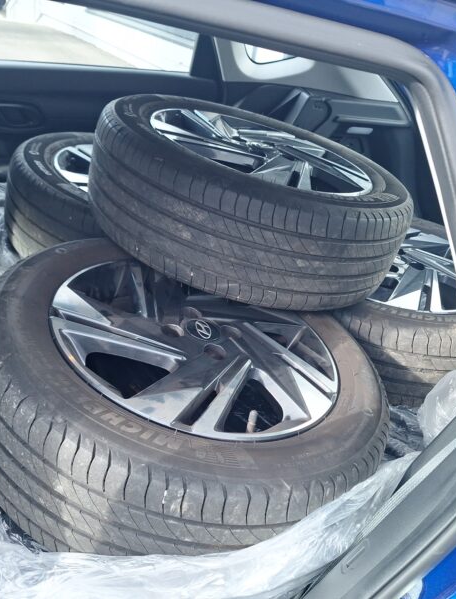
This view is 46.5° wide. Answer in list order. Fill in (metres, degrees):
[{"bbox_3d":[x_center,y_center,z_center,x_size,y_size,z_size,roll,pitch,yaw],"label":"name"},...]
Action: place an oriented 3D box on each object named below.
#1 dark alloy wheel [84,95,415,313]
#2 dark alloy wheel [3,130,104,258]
[{"bbox_3d":[0.045,-0.217,1.060,0.623,0.208,0.623,18,29,0],"label":"dark alloy wheel"},{"bbox_3d":[-0.215,-0.216,1.325,0.623,0.208,0.623,19,29,0],"label":"dark alloy wheel"}]

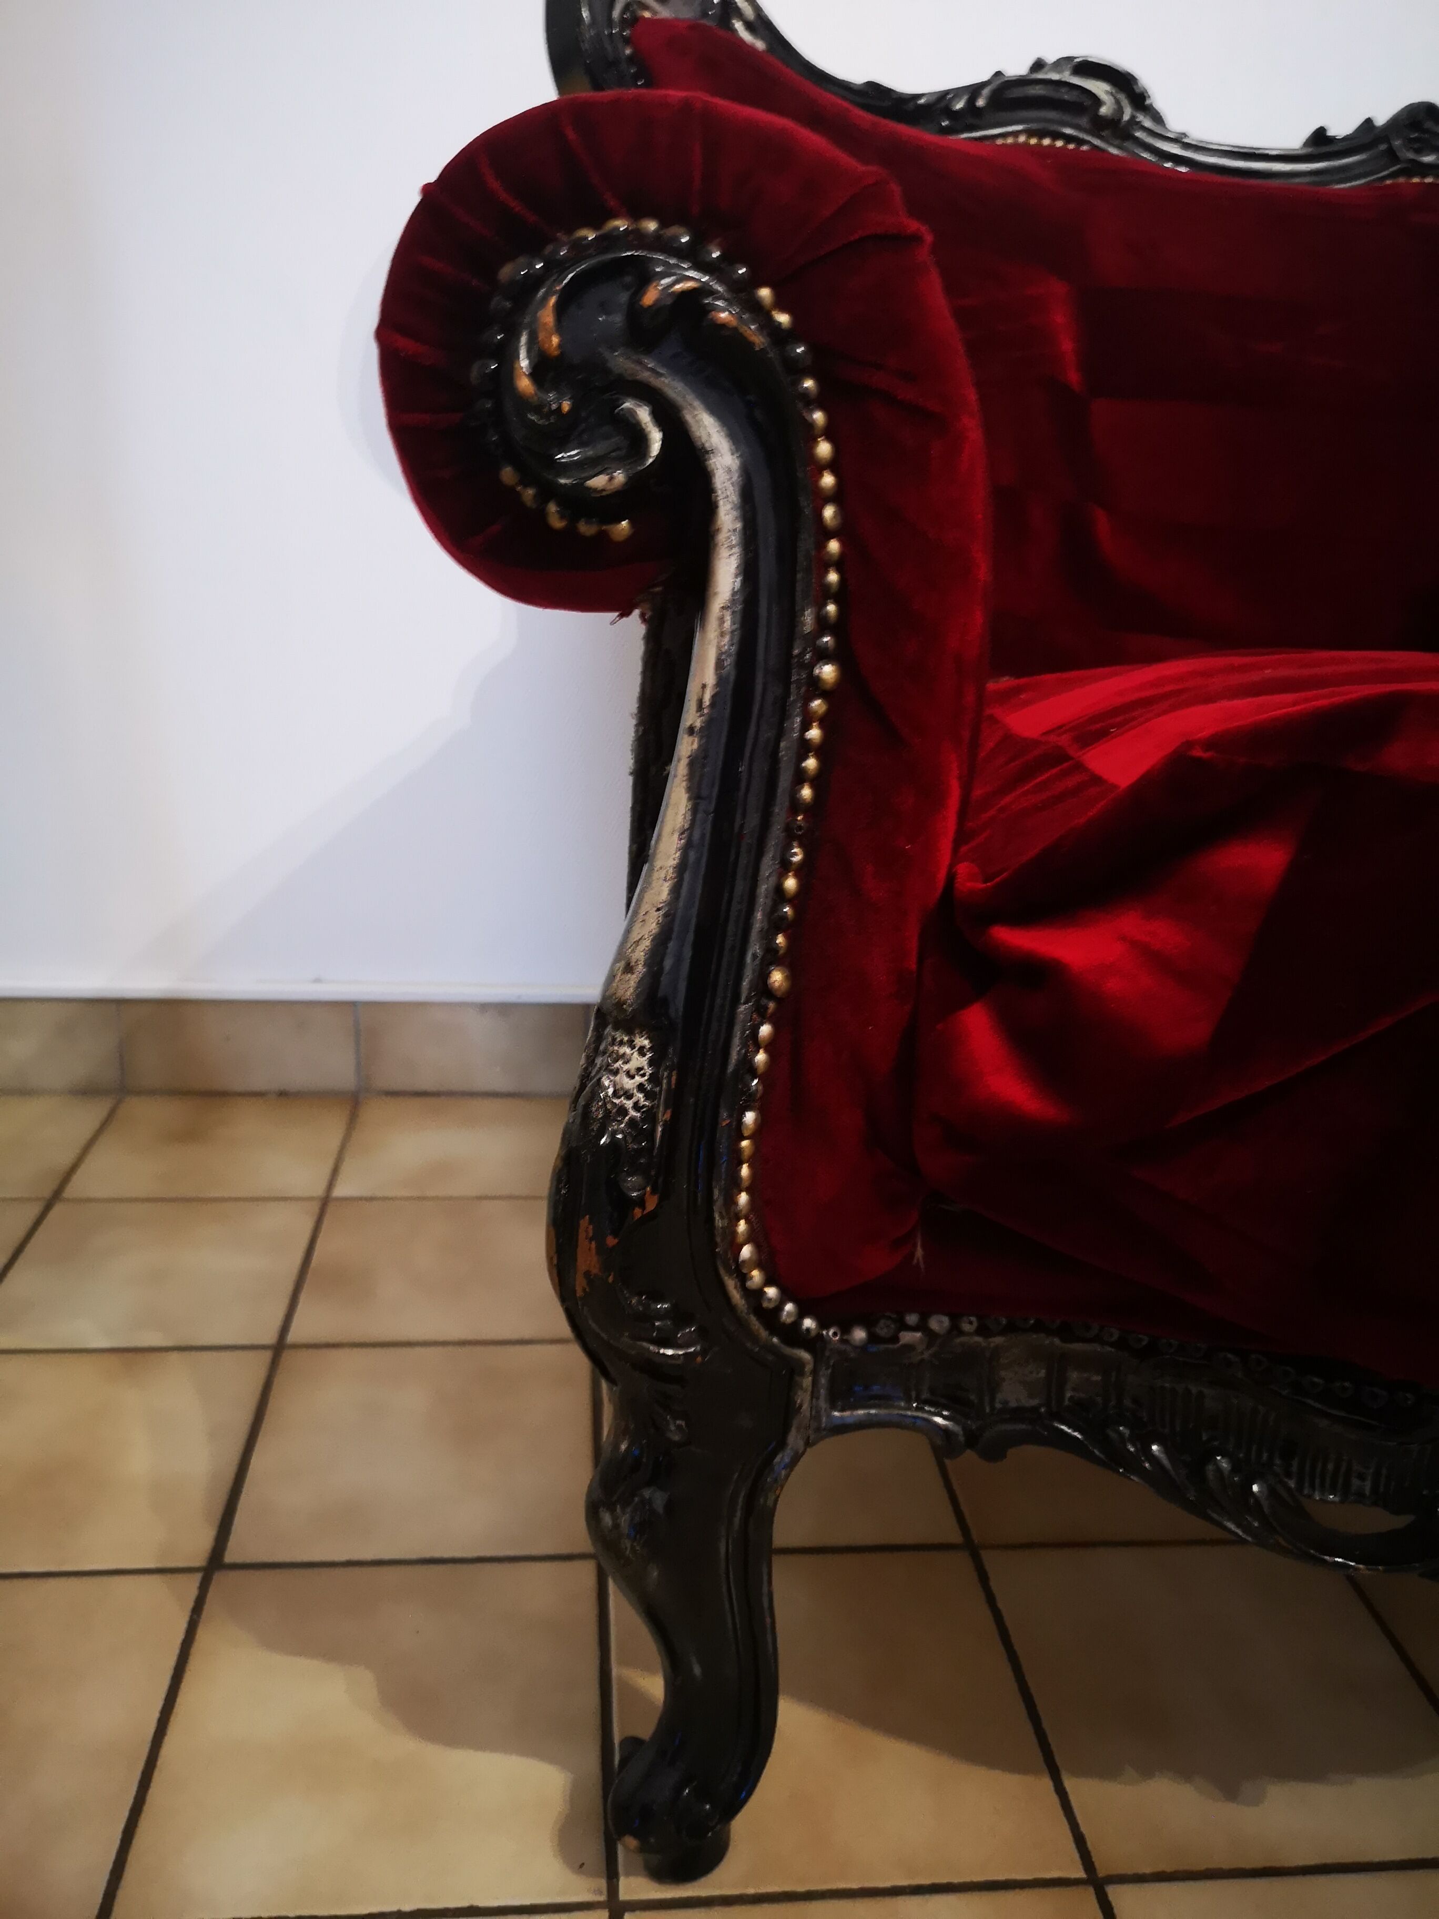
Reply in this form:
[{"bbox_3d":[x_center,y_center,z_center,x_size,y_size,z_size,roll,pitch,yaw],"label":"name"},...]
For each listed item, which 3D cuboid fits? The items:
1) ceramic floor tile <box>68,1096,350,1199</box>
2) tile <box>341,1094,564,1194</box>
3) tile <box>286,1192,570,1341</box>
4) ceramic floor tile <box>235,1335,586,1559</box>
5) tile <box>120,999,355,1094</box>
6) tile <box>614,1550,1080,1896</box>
[{"bbox_3d":[-0.417,0.157,1.251,0.199,0.010,0.193,1,19,-6],"label":"ceramic floor tile"},{"bbox_3d":[-0.214,0.161,1.273,0.199,0.010,0.193,1,19,-6],"label":"tile"},{"bbox_3d":[-0.194,0.226,1.084,0.199,0.010,0.199,1,19,-6],"label":"tile"},{"bbox_3d":[-0.174,0.292,0.892,0.199,0.010,0.199,1,19,-6],"label":"ceramic floor tile"},{"bbox_3d":[-0.427,0.076,1.331,0.202,0.086,0.010,1,19,-6],"label":"tile"},{"bbox_3d":[0.048,0.361,0.722,0.199,0.010,0.199,1,19,-6],"label":"tile"}]

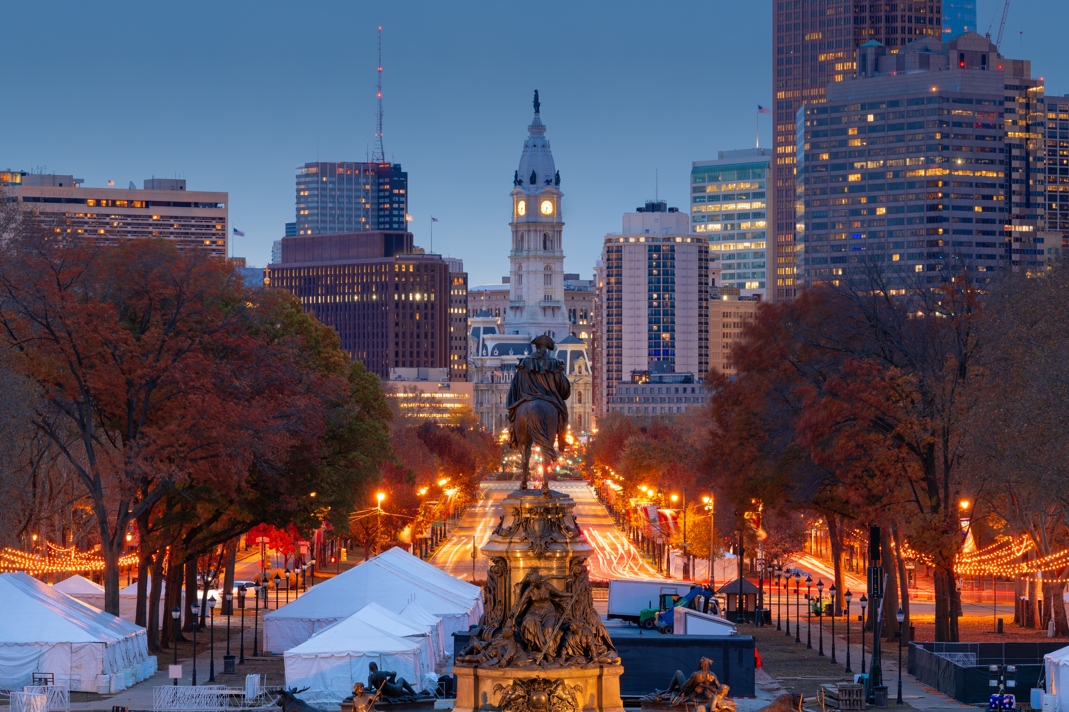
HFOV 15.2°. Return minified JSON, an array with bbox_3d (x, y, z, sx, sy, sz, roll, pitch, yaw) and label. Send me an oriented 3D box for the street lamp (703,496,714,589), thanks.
[{"bbox_3d":[13.269,15.289,305.000,0.950,9.300,0.450,0,-1,0],"label":"street lamp"}]

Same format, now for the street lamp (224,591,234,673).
[{"bbox_3d":[-15.985,14.420,209.800,0.410,4.350,0.410,0,-1,0],"label":"street lamp"}]

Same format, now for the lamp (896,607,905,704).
[{"bbox_3d":[17.220,14.120,188.700,0.390,4.570,0.390,0,-1,0],"label":"lamp"}]

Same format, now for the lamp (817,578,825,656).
[{"bbox_3d":[17.004,15.527,238.000,0.400,4.570,0.400,0,-1,0],"label":"lamp"}]

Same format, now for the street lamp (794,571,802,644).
[{"bbox_3d":[16.302,15.569,248.000,0.410,4.350,0.410,0,-1,0],"label":"street lamp"}]

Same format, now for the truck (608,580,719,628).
[{"bbox_3d":[9.444,18.136,291.500,8.000,3.300,2.400,0,-1,18],"label":"truck"}]

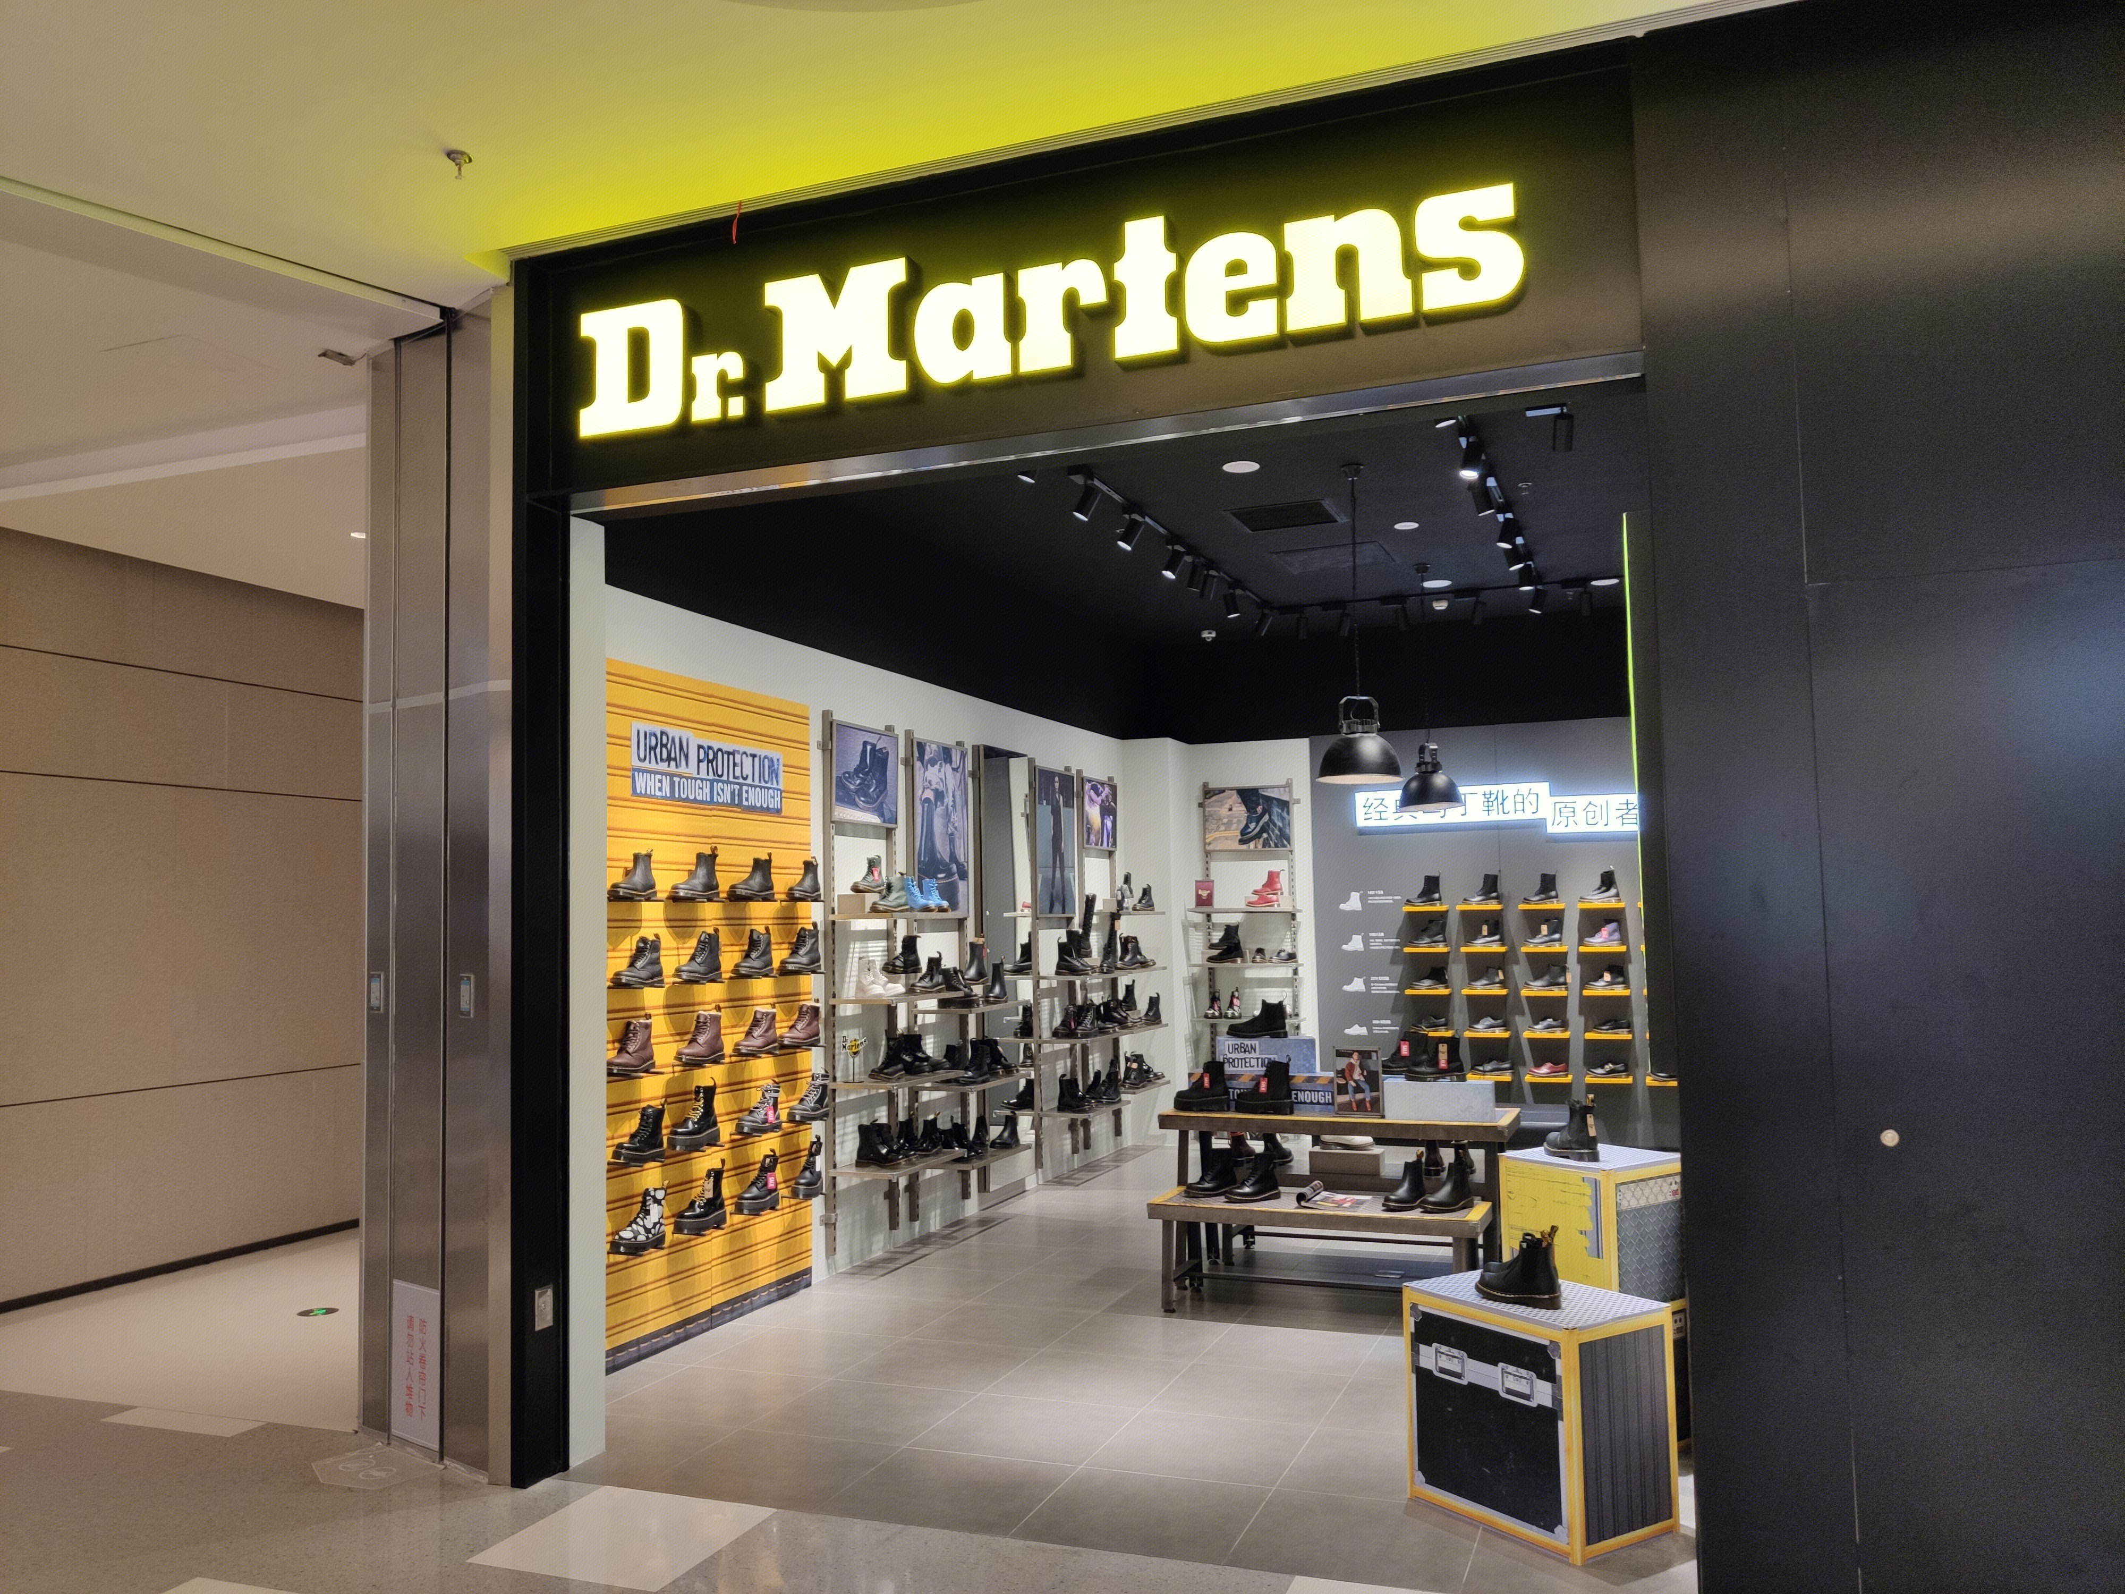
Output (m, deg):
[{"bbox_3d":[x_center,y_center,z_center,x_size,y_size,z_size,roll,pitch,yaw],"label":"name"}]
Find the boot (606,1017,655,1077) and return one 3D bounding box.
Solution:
[{"bbox_3d":[-1.644,0.952,6.077,0.105,0.222,0.278,-3,-5,24],"label":"boot"}]

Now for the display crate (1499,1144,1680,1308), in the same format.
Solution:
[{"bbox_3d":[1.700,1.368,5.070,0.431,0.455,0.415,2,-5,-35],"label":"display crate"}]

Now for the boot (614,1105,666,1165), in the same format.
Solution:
[{"bbox_3d":[-1.614,1.282,6.108,0.108,0.212,0.275,-3,-5,19],"label":"boot"}]

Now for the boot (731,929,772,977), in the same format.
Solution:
[{"bbox_3d":[-1.335,0.673,6.908,0.100,0.216,0.270,-2,-5,17],"label":"boot"}]

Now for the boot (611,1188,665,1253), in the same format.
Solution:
[{"bbox_3d":[-1.609,1.605,6.078,0.108,0.230,0.275,-3,-5,21],"label":"boot"}]

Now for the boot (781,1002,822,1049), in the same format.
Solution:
[{"bbox_3d":[-1.186,1.032,7.248,0.100,0.208,0.270,-3,-5,21],"label":"boot"}]

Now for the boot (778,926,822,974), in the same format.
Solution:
[{"bbox_3d":[-1.190,0.692,7.280,0.100,0.225,0.270,-3,-5,21],"label":"boot"}]

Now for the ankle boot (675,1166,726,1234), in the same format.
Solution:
[{"bbox_3d":[-1.430,1.598,6.329,0.114,0.238,0.295,-3,-5,21],"label":"ankle boot"}]

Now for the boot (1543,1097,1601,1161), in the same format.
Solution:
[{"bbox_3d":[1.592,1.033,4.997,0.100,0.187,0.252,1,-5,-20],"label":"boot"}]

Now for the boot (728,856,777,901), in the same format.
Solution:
[{"bbox_3d":[-1.314,0.349,6.780,0.107,0.185,0.285,-3,-5,21],"label":"boot"}]

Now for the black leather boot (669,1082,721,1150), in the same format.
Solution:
[{"bbox_3d":[-1.448,1.266,6.316,0.113,0.245,0.289,-3,-5,21],"label":"black leather boot"}]

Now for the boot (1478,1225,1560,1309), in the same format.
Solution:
[{"bbox_3d":[1.275,1.295,4.481,0.103,0.220,0.272,3,-6,-42],"label":"boot"}]

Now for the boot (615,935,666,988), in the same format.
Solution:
[{"bbox_3d":[-1.629,0.630,6.151,0.100,0.200,0.270,-3,-5,21],"label":"boot"}]

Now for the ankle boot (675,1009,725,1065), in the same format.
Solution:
[{"bbox_3d":[-1.440,0.956,6.358,0.108,0.213,0.282,-3,-5,21],"label":"ankle boot"}]

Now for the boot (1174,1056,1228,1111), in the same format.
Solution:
[{"bbox_3d":[0.637,1.325,7.309,0.262,0.222,0.106,-2,-5,14],"label":"boot"}]

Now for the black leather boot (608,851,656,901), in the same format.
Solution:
[{"bbox_3d":[-1.609,0.297,6.019,0.106,0.183,0.275,-3,-5,21],"label":"black leather boot"}]

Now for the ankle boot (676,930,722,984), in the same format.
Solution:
[{"bbox_3d":[-1.485,0.651,6.513,0.104,0.219,0.277,-3,-5,25],"label":"ankle boot"}]

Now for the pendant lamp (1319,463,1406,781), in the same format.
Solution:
[{"bbox_3d":[1.389,-0.825,7.548,0.407,1.514,0.407,-3,-4,21],"label":"pendant lamp"}]

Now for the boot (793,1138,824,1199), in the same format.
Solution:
[{"bbox_3d":[-1.150,1.682,7.258,0.108,0.247,0.275,-2,-4,7],"label":"boot"}]

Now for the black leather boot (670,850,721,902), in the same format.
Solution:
[{"bbox_3d":[-1.499,0.317,6.529,0.100,0.222,0.270,-3,-5,21],"label":"black leather boot"}]

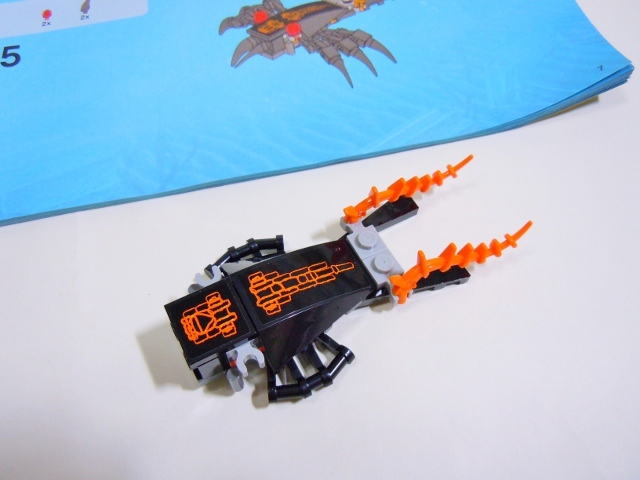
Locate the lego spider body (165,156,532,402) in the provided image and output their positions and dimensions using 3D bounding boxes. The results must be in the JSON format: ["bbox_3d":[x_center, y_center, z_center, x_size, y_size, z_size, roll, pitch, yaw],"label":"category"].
[{"bbox_3d":[0.008,0.006,0.142,0.093,0.022,0.046,-24,65,-16],"label":"lego spider body"}]

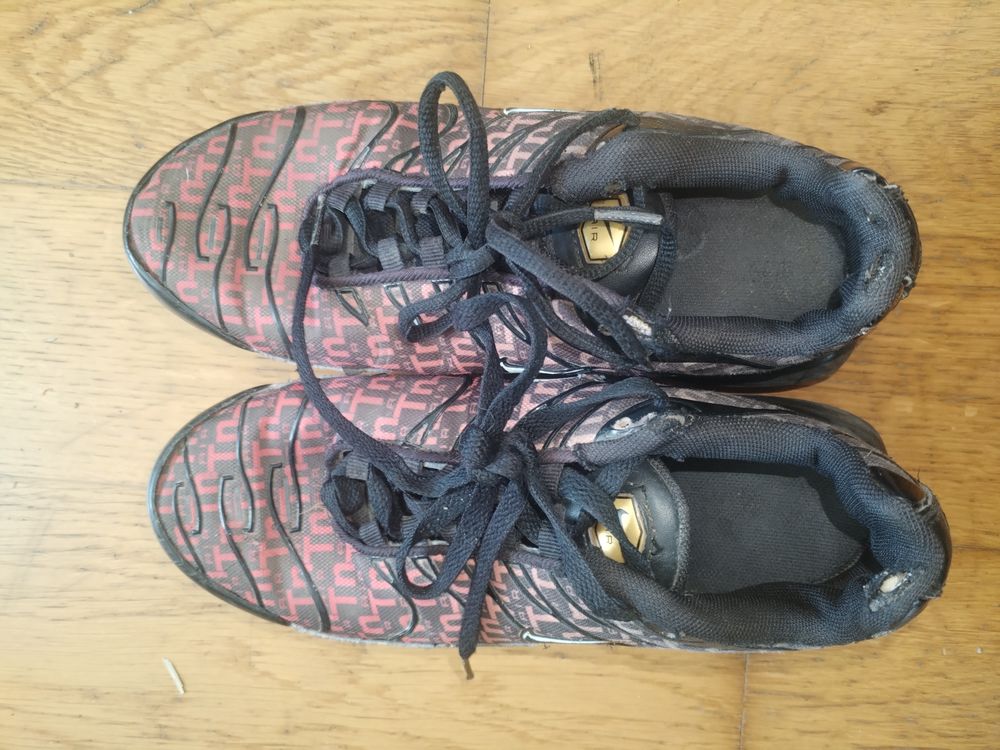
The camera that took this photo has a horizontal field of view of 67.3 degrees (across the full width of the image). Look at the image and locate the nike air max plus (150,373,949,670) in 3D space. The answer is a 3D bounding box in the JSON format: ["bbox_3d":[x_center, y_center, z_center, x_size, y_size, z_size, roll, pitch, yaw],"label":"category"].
[{"bbox_3d":[0.010,0.053,0.265,0.293,0.114,0.108,1,90,0],"label":"nike air max plus"}]

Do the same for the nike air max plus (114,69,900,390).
[{"bbox_3d":[0.002,-0.050,0.265,0.293,0.114,0.109,3,90,0],"label":"nike air max plus"}]

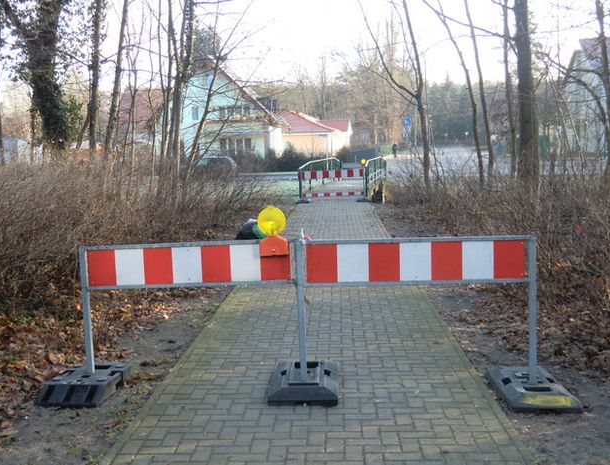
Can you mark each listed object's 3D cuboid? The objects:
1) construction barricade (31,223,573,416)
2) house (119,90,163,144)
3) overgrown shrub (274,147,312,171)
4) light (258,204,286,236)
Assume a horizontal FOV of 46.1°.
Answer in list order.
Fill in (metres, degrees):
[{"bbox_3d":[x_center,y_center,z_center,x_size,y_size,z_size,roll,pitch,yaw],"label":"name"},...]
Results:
[{"bbox_3d":[-0.005,0.545,4.700,3.380,1.030,0.720,-1,6,6],"label":"construction barricade"},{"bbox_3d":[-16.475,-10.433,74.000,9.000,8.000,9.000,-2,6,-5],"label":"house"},{"bbox_3d":[-0.899,-5.784,56.000,3.200,2.000,2.200,-1,6,0],"label":"overgrown shrub"},{"bbox_3d":[-0.219,-0.079,4.690,0.185,0.210,0.100,-1,6,3],"label":"light"}]

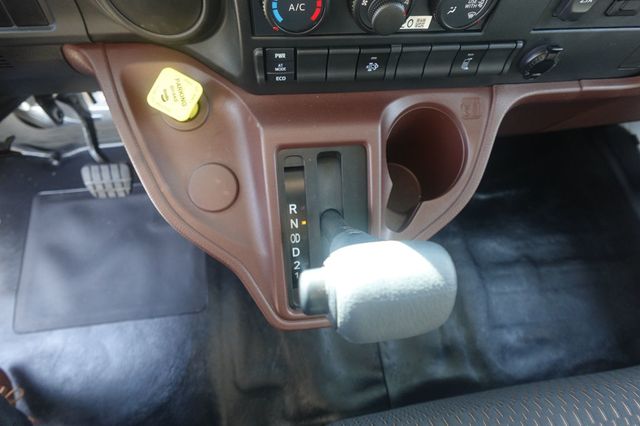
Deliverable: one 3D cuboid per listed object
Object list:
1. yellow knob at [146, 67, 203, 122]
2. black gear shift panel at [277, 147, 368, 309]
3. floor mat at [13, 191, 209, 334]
[{"bbox_3d":[-0.146,-0.118,0.369,0.047,0.035,0.044,31,90,-6],"label":"yellow knob"},{"bbox_3d":[0.006,0.017,0.370,0.090,0.018,0.166,-5,101,-8],"label":"black gear shift panel"},{"bbox_3d":[-0.438,0.080,0.777,0.370,0.012,0.311,-5,68,-8],"label":"floor mat"}]

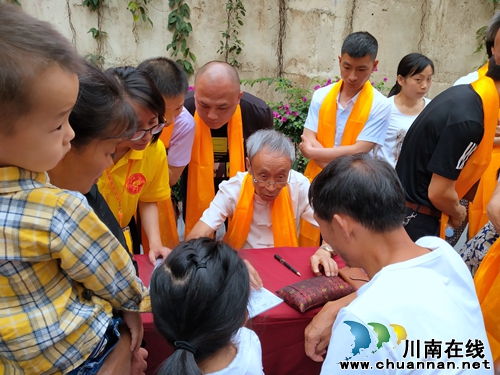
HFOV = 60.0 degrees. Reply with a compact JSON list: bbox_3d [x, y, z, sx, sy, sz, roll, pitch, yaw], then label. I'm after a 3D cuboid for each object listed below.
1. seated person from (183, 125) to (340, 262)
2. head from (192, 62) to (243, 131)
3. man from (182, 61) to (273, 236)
[{"bbox_3d":[0.035,0.375,1.780,0.570,1.240,0.680,0,13,-6],"label":"seated person"},{"bbox_3d":[-0.130,-0.371,1.730,0.190,0.255,0.225,5,38,16],"label":"head"},{"bbox_3d":[-0.110,0.200,2.000,0.560,1.500,0.500,3,13,6],"label":"man"}]

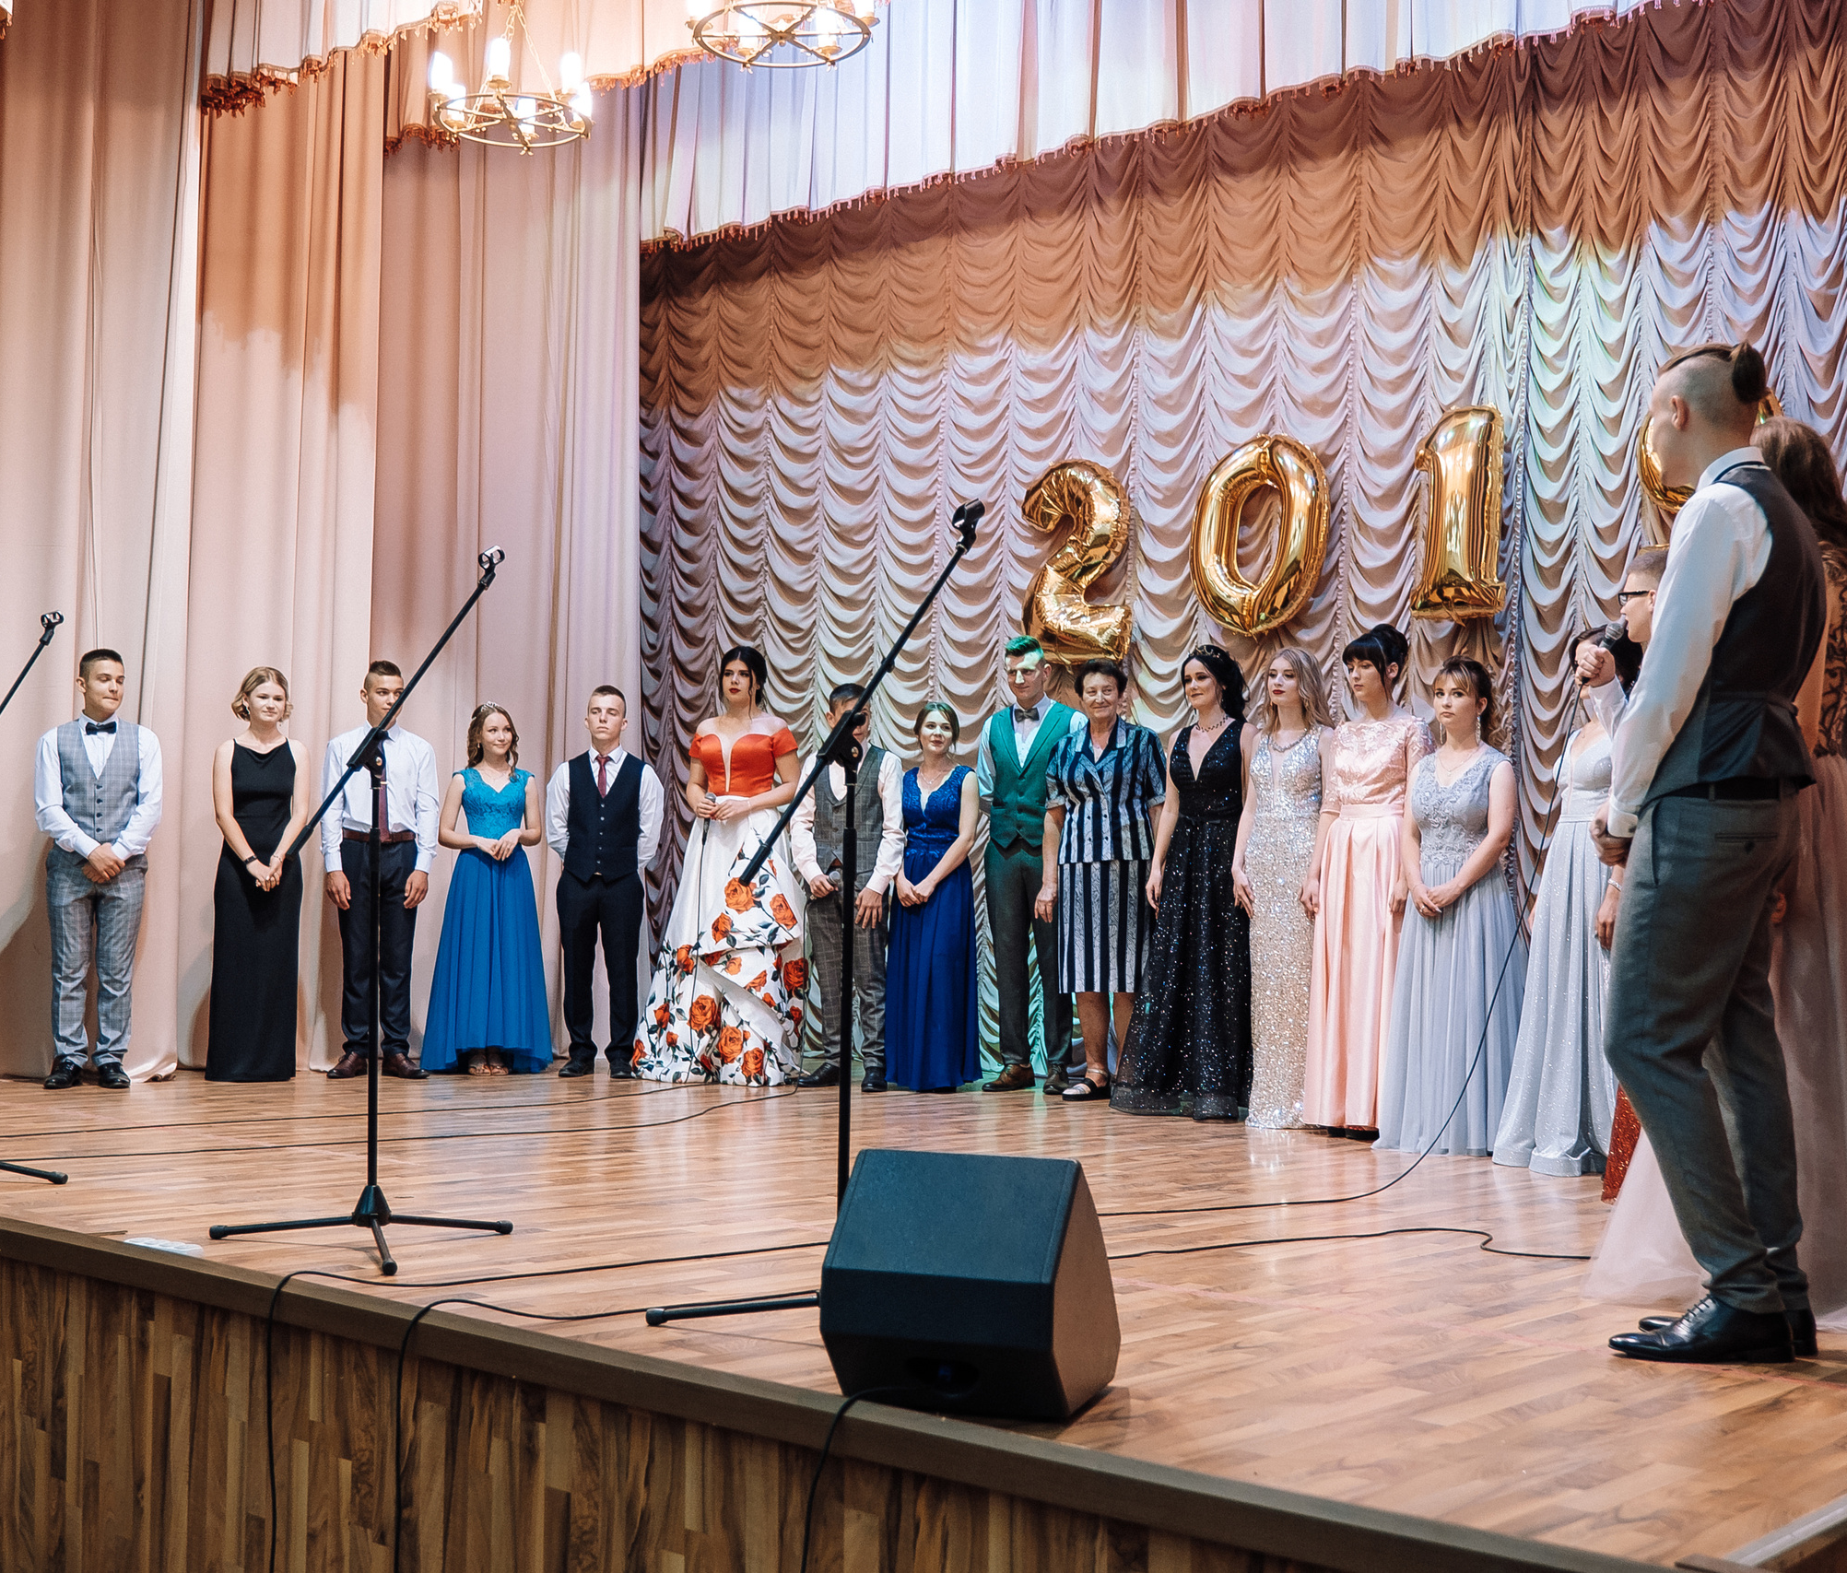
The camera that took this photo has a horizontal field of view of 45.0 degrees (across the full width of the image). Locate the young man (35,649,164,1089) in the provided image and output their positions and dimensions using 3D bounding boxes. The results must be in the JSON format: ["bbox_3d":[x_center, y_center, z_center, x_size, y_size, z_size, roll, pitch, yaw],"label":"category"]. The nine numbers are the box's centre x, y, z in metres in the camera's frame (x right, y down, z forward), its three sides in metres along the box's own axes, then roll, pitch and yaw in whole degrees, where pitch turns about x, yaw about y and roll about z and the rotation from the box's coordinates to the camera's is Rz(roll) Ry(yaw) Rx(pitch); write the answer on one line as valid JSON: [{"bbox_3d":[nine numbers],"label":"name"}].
[{"bbox_3d":[-3.417,0.323,9.250,0.540,1.784,0.340,1,-3,-22],"label":"young man"}]

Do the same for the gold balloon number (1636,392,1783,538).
[{"bbox_3d":[2.716,-1.048,7.680,0.460,0.773,0.160,-2,-3,42],"label":"gold balloon number"}]

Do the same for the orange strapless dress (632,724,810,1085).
[{"bbox_3d":[-0.853,0.504,9.534,0.750,1.508,0.680,0,-3,20],"label":"orange strapless dress"}]

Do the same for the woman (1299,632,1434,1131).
[{"bbox_3d":[1.553,0.313,7.840,0.470,1.755,0.410,-2,-3,44],"label":"woman"}]

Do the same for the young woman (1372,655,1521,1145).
[{"bbox_3d":[1.777,0.380,7.420,0.530,1.605,0.460,-1,-3,33],"label":"young woman"}]

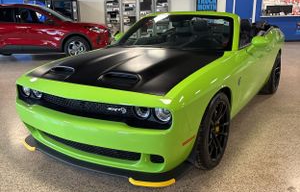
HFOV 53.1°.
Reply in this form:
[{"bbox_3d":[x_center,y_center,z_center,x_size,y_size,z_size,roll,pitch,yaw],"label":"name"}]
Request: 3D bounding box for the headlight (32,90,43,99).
[{"bbox_3d":[-1.021,-0.025,2.766,0.128,0.110,0.080,10,19,34],"label":"headlight"}]

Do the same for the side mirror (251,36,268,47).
[{"bbox_3d":[1.232,-0.615,3.377,0.210,0.130,0.140,8,18,30],"label":"side mirror"}]

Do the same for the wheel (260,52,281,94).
[{"bbox_3d":[2.048,-0.399,5.184,0.280,0.720,0.720,8,18,30],"label":"wheel"}]

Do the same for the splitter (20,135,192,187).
[{"bbox_3d":[-0.503,0.529,2.660,1.740,0.090,0.460,8,18,30],"label":"splitter"}]

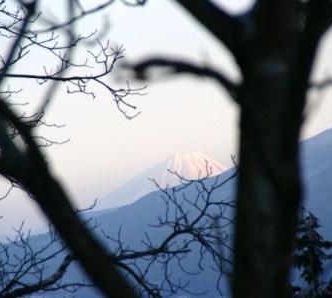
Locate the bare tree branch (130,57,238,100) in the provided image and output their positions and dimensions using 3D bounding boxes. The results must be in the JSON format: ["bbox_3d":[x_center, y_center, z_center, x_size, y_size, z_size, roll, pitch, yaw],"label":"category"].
[{"bbox_3d":[0.050,-0.189,10.000,0.290,0.118,0.180,0,-1,0],"label":"bare tree branch"}]

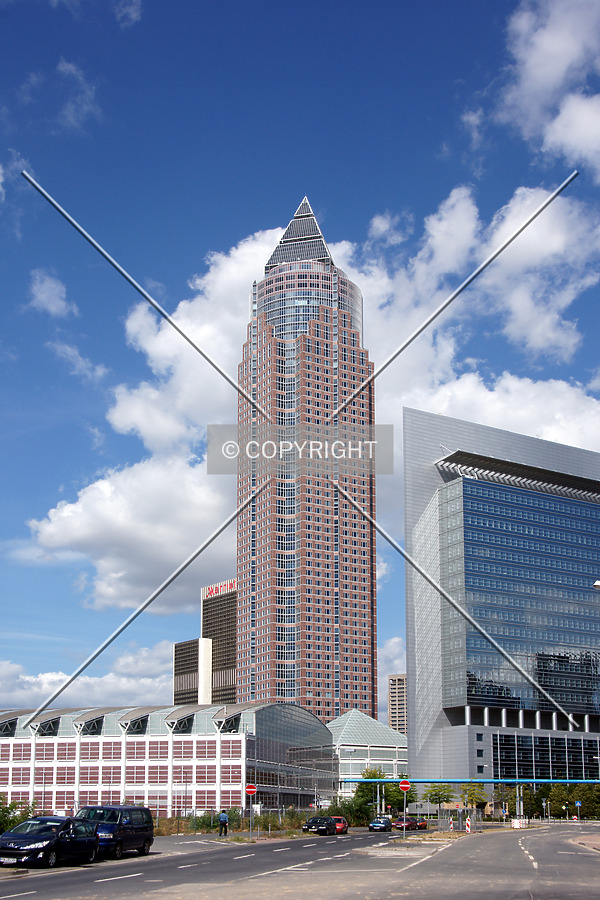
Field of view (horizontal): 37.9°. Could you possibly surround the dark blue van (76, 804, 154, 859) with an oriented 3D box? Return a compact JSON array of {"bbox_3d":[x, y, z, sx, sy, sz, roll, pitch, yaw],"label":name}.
[{"bbox_3d":[-7.700,16.000,36.700,1.840,1.900,4.750,-4,-23,9],"label":"dark blue van"}]

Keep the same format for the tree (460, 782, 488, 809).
[{"bbox_3d":[30.880,62.096,155.000,5.000,7.000,5.000,0,-20,0],"label":"tree"}]

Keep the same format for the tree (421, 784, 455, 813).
[{"bbox_3d":[27.032,69.103,172.000,6.300,6.200,6.300,0,-22,0],"label":"tree"}]

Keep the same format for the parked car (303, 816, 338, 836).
[{"bbox_3d":[1.640,29.750,69.300,1.750,1.430,4.400,-5,-23,13],"label":"parked car"}]

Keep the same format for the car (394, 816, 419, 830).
[{"bbox_3d":[11.000,38.850,91.200,1.700,1.420,4.250,-8,-24,19],"label":"car"}]

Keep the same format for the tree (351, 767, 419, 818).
[{"bbox_3d":[13.328,54.339,138.000,9.800,7.800,8.500,0,-20,0],"label":"tree"}]

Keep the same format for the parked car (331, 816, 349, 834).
[{"bbox_3d":[2.946,30.902,72.000,1.690,1.430,4.050,-5,-21,12],"label":"parked car"}]

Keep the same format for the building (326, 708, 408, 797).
[{"bbox_3d":[18.599,103.363,288.000,34.000,33.500,34.000,12,-25,-27],"label":"building"}]

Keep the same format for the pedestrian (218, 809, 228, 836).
[{"bbox_3d":[-5.290,25.793,60.500,0.550,1.730,0.360,-3,-21,7],"label":"pedestrian"}]

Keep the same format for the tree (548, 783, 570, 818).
[{"bbox_3d":[46.864,63.388,158.000,4.000,6.100,4.000,0,-22,0],"label":"tree"}]

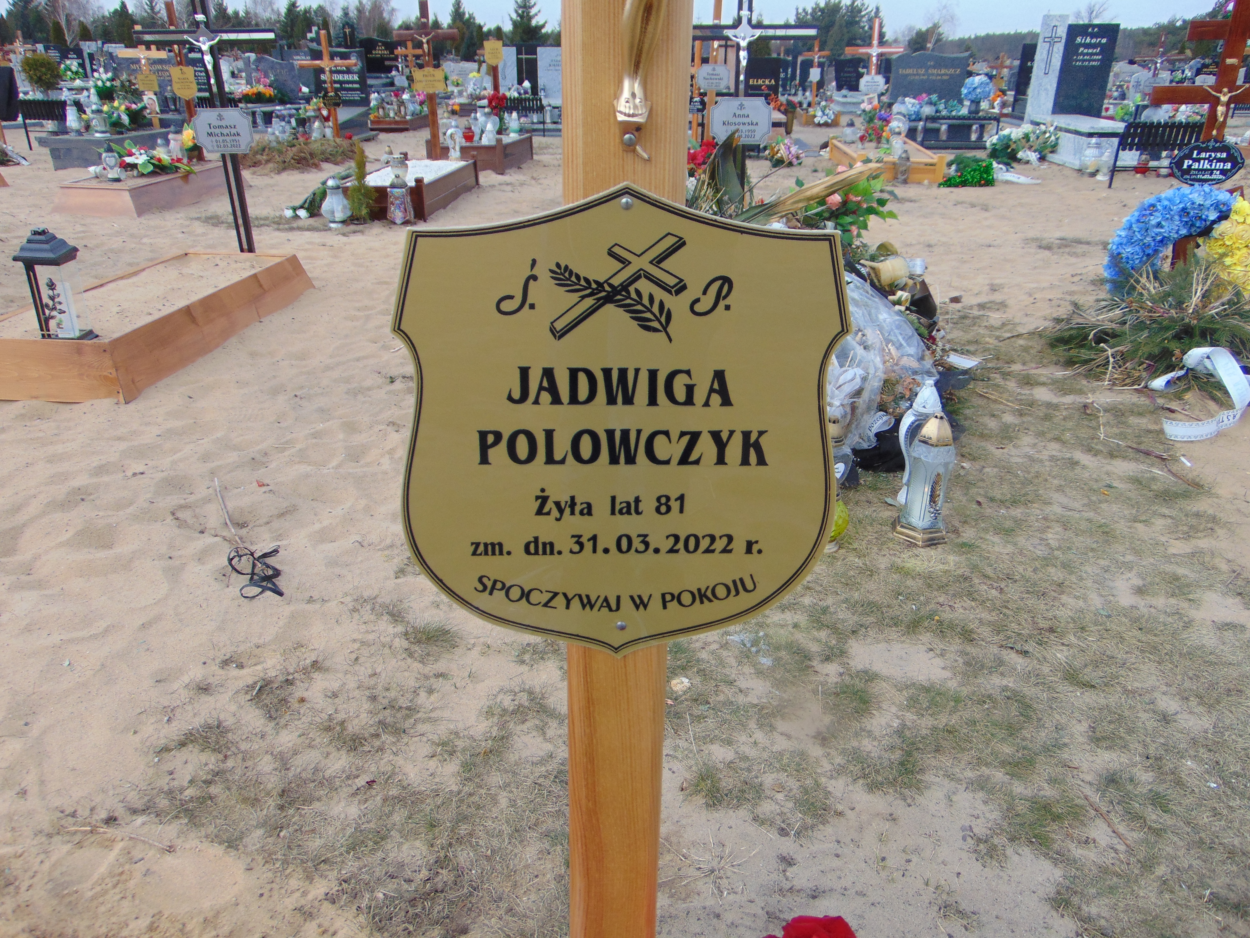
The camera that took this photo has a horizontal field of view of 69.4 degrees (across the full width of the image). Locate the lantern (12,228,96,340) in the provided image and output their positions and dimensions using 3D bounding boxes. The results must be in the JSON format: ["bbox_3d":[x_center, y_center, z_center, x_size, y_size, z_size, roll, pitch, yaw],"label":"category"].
[{"bbox_3d":[-2.142,-0.681,3.395,0.159,0.434,0.159,-2,26,-3],"label":"lantern"}]

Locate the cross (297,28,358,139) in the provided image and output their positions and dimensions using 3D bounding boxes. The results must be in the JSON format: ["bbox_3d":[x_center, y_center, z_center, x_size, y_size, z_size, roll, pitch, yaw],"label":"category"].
[{"bbox_3d":[-3.638,-4.680,11.200,0.731,1.357,0.090,3,26,5],"label":"cross"}]

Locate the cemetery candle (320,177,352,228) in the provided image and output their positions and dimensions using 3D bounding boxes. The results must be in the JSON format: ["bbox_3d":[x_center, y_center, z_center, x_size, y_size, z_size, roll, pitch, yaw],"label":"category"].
[{"bbox_3d":[-2.163,-1.987,6.697,0.222,0.350,0.222,3,26,5],"label":"cemetery candle"}]

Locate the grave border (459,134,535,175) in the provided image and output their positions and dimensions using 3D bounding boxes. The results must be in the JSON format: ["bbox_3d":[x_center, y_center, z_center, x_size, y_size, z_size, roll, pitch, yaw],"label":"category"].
[{"bbox_3d":[-1.501,-3.371,9.537,0.786,0.315,1.202,4,26,9],"label":"grave border"}]

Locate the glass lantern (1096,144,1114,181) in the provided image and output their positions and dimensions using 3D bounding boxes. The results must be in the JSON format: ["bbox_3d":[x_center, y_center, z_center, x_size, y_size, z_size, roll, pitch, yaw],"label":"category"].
[{"bbox_3d":[4.747,-3.007,8.895,0.153,0.309,0.153,3,26,5],"label":"glass lantern"}]

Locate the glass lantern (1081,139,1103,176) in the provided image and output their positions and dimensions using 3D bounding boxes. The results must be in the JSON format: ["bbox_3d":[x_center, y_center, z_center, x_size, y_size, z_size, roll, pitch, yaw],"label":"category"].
[{"bbox_3d":[4.753,-3.150,9.118,0.196,0.376,0.196,3,26,5],"label":"glass lantern"}]

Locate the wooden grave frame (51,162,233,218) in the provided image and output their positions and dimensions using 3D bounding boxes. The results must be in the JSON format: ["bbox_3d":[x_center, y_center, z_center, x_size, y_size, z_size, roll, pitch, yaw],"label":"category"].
[{"bbox_3d":[-3.933,-2.381,7.601,0.724,0.202,1.692,3,26,7],"label":"wooden grave frame"}]

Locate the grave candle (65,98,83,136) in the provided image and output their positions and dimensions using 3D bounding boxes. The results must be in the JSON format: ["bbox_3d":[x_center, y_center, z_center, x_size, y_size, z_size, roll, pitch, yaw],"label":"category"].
[{"bbox_3d":[-6.601,-4.223,10.828,0.160,0.410,0.160,-7,26,-15],"label":"grave candle"}]

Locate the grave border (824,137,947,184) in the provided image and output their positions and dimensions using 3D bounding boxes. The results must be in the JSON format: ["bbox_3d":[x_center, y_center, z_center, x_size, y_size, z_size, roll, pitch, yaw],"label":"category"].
[{"bbox_3d":[2.740,-3.317,9.605,0.860,0.262,1.950,2,25,4],"label":"grave border"}]

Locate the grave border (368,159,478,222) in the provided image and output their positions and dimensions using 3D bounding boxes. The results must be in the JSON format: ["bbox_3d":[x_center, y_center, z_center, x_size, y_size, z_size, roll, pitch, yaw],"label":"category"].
[{"bbox_3d":[-1.747,-2.359,7.440,0.676,0.301,1.645,2,26,5],"label":"grave border"}]

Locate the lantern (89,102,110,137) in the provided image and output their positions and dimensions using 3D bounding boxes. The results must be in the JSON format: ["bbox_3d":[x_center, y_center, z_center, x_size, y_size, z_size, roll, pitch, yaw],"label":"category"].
[{"bbox_3d":[-5.388,-3.566,9.237,0.185,0.299,0.185,-13,29,-26],"label":"lantern"}]

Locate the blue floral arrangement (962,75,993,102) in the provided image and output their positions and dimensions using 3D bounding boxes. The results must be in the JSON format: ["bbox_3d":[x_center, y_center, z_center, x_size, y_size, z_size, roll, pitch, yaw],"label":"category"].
[{"bbox_3d":[4.356,-4.706,11.169,0.379,0.343,0.341,9,27,18],"label":"blue floral arrangement"}]

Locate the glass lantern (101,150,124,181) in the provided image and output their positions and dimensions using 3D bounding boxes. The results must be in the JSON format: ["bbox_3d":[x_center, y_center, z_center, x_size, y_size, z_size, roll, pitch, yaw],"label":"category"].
[{"bbox_3d":[-4.170,-2.474,7.315,0.150,0.253,0.150,-13,29,-26],"label":"glass lantern"}]

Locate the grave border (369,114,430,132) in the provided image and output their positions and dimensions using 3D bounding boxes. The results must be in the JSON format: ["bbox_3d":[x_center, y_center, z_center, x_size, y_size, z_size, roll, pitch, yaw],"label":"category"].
[{"bbox_3d":[-3.525,-5.529,14.375,0.640,0.175,1.400,3,26,5],"label":"grave border"}]

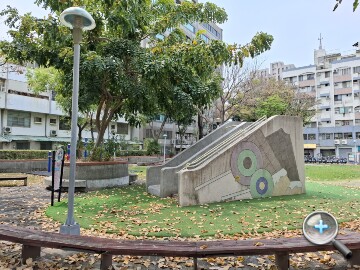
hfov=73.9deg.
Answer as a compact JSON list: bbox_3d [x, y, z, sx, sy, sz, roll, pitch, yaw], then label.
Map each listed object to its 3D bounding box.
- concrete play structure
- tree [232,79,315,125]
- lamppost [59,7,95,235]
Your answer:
[{"bbox_3d":[1.844,0.738,9.020,5.530,2.810,2.450,2,-5,-29],"label":"concrete play structure"},{"bbox_3d":[9.582,-1.171,24.147,8.200,8.800,7.800,0,-4,0],"label":"tree"},{"bbox_3d":[-1.916,-0.307,4.356,0.620,4.220,0.620,0,-4,0],"label":"lamppost"}]

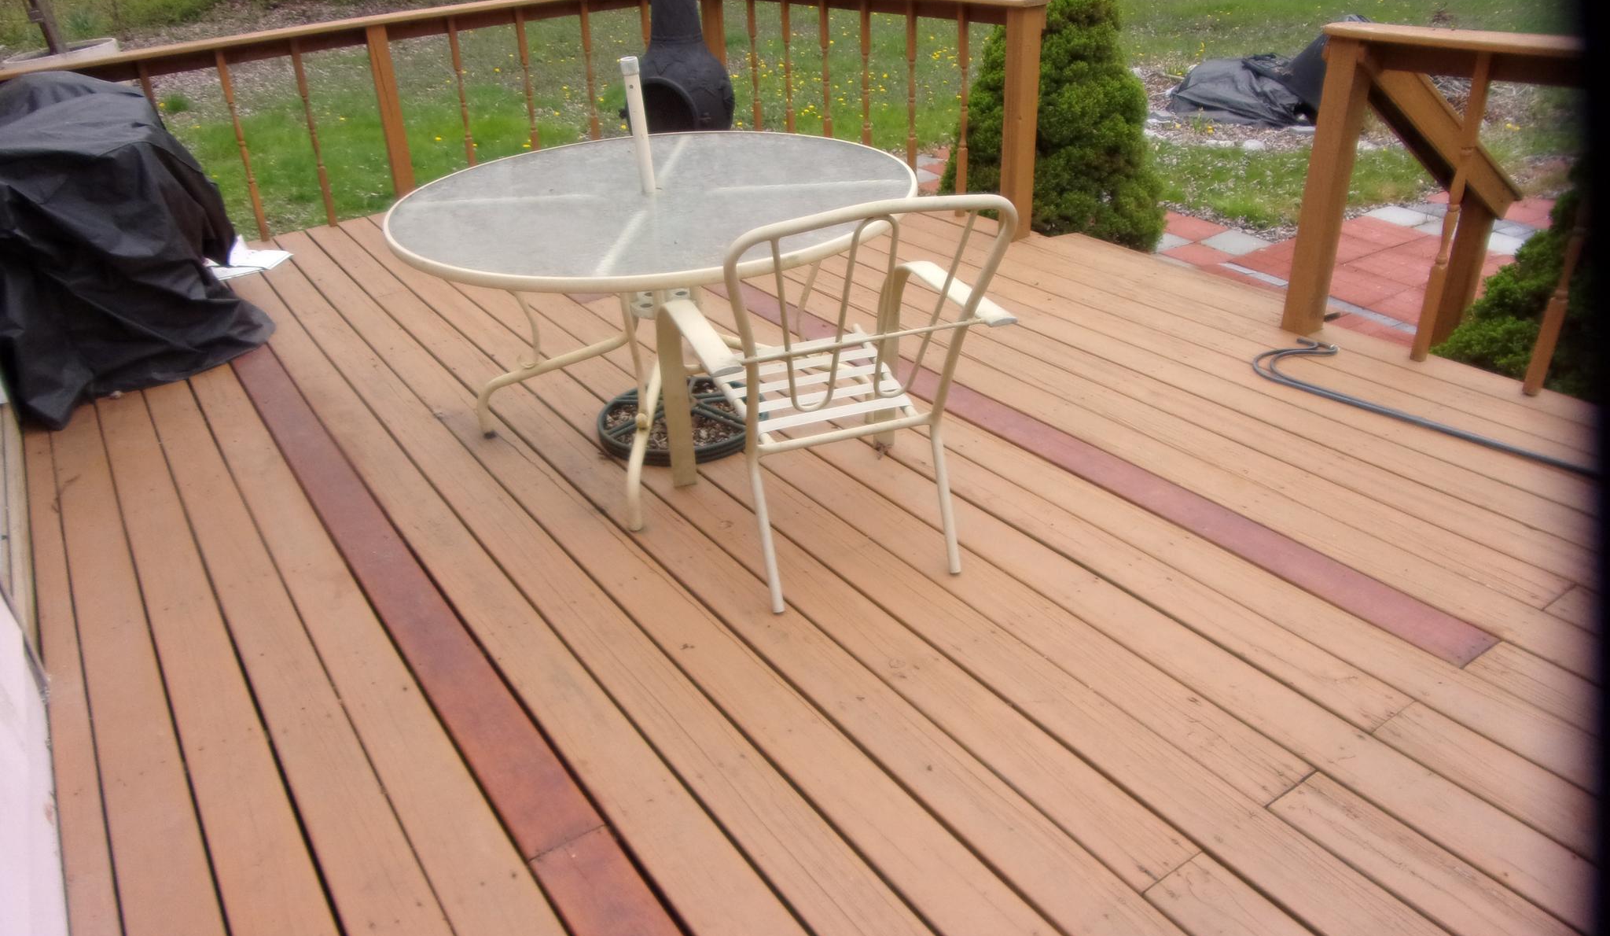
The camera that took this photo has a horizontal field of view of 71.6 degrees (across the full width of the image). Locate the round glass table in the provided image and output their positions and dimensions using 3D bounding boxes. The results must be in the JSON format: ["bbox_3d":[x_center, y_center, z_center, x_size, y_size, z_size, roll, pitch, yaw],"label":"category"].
[{"bbox_3d":[-0.366,-0.403,3.002,1.320,0.700,1.320,-3,28,2],"label":"round glass table"}]

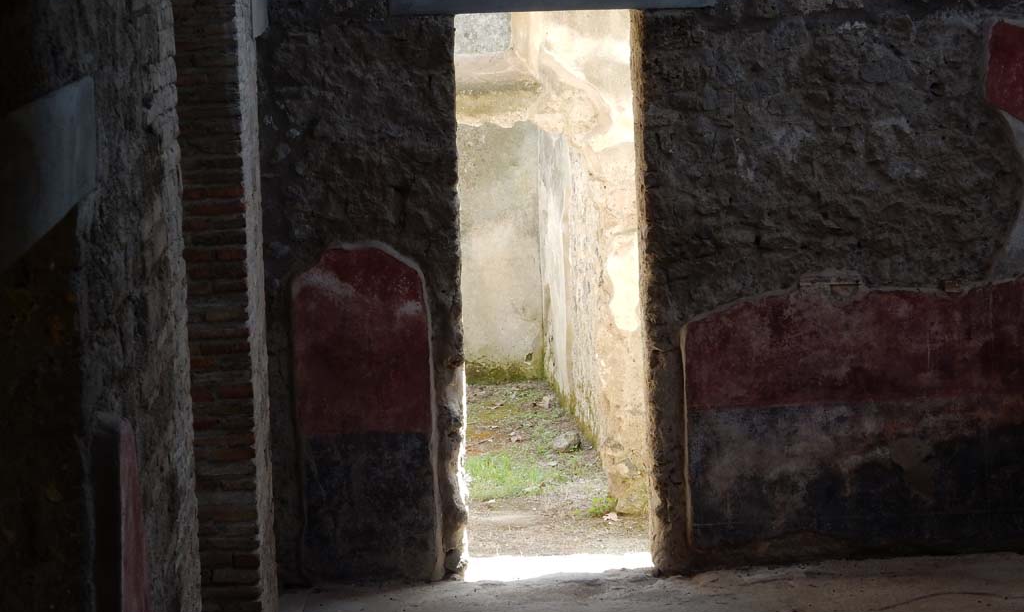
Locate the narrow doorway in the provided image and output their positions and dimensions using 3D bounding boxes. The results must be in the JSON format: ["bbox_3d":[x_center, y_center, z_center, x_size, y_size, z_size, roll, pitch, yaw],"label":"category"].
[{"bbox_3d":[0.153,-0.059,11.559,0.741,2.200,0.400,-2,7,-4],"label":"narrow doorway"}]

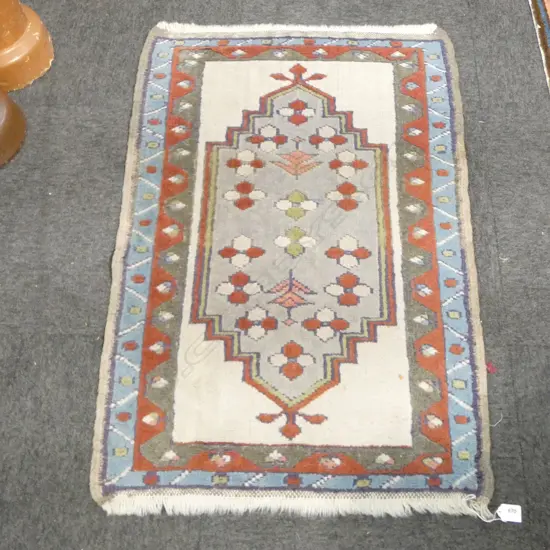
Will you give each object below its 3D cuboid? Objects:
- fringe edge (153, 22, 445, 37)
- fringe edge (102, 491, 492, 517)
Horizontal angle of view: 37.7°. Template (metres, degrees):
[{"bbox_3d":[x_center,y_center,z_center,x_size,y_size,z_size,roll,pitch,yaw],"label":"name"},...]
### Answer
[{"bbox_3d":[0.051,-0.632,2.058,0.726,0.015,0.041,1,65,3],"label":"fringe edge"},{"bbox_3d":[0.039,0.440,1.553,0.754,0.015,0.046,0,65,2],"label":"fringe edge"}]

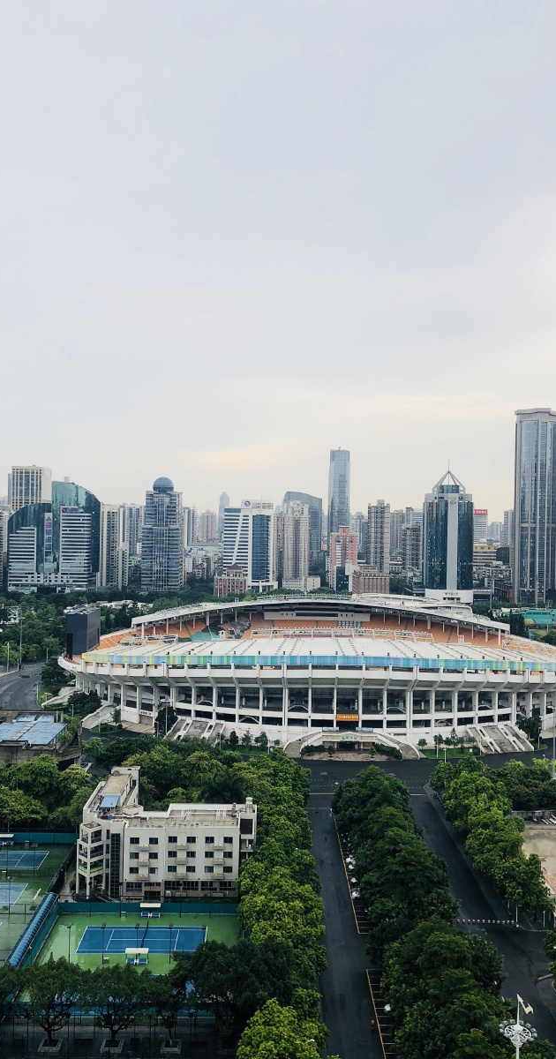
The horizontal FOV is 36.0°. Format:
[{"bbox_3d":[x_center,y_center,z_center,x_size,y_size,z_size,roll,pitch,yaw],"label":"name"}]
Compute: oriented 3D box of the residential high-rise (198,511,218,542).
[{"bbox_3d":[-126.160,21.350,1550.020,32.000,109.000,26.000,1,0,-1],"label":"residential high-rise"}]

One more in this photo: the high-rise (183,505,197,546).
[{"bbox_3d":[-147.810,21.520,1475.260,25.600,118.700,25.000,1,0,-1],"label":"high-rise"}]

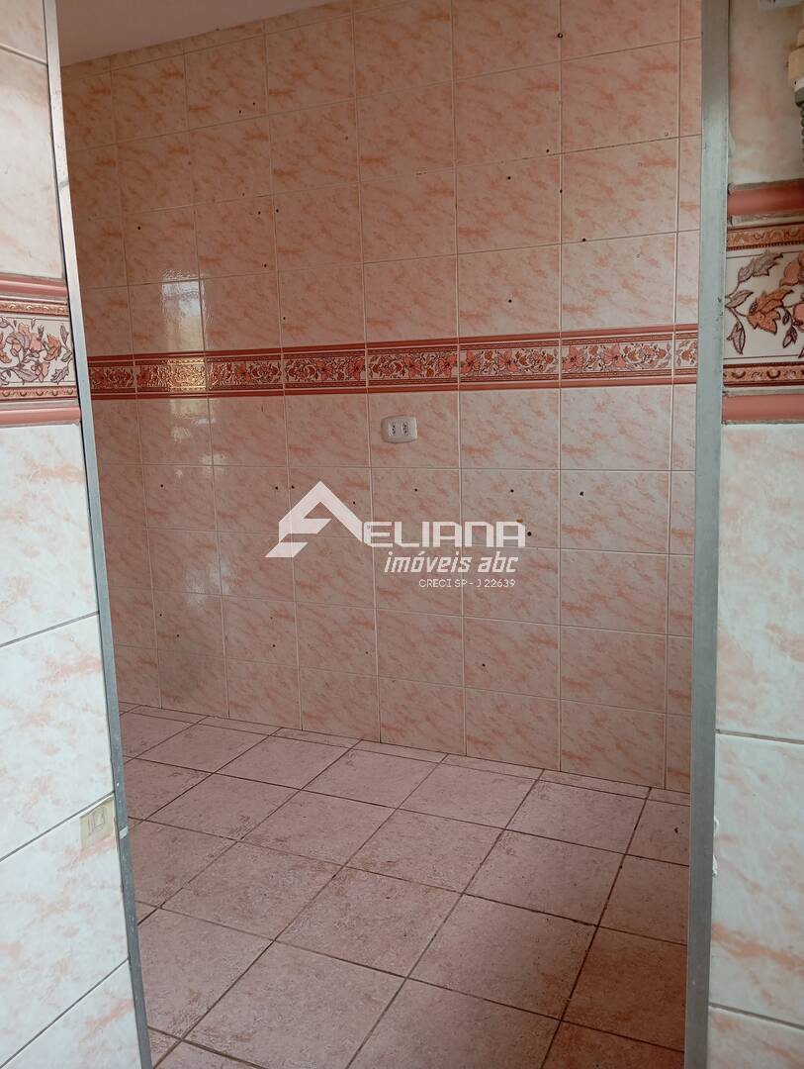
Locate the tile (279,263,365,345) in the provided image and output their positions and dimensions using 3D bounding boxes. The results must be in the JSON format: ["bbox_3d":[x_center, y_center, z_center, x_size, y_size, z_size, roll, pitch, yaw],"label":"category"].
[{"bbox_3d":[-0.275,-0.777,2.960,0.331,0.251,0.010,3,11,25],"label":"tile"}]

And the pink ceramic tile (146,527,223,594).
[{"bbox_3d":[-0.839,0.102,3.343,0.325,0.245,0.010,3,11,25],"label":"pink ceramic tile"}]

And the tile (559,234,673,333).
[{"bbox_3d":[0.623,-0.723,2.507,0.325,0.245,0.010,3,11,25],"label":"tile"}]

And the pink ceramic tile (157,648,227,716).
[{"bbox_3d":[-0.835,0.597,3.467,0.329,0.245,0.010,3,11,25],"label":"pink ceramic tile"}]

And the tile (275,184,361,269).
[{"bbox_3d":[-0.278,-1.015,2.873,0.325,0.248,0.010,3,11,25],"label":"tile"}]

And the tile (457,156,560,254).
[{"bbox_3d":[0.321,-0.994,2.624,0.330,0.250,0.010,3,11,24],"label":"tile"}]

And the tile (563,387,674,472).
[{"bbox_3d":[0.644,-0.317,2.606,0.330,0.250,0.010,3,11,25],"label":"tile"}]

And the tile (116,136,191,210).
[{"bbox_3d":[-0.890,-1.299,3.130,0.330,0.250,0.010,3,11,24],"label":"tile"}]

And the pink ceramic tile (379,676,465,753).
[{"bbox_3d":[0.070,0.641,3.054,0.329,0.245,0.010,3,11,25],"label":"pink ceramic tile"}]

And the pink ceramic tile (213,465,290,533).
[{"bbox_3d":[-0.556,-0.129,3.214,0.330,0.249,0.010,3,11,25],"label":"pink ceramic tile"}]

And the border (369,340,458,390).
[{"bbox_3d":[0.034,-0.552,2.846,0.330,0.165,0.012,3,11,25],"label":"border"}]

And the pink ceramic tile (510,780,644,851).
[{"bbox_3d":[0.527,0.840,2.588,0.339,0.010,0.339,3,11,25],"label":"pink ceramic tile"}]

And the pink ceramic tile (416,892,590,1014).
[{"bbox_3d":[0.242,0.964,1.998,0.341,0.010,0.340,3,11,25],"label":"pink ceramic tile"}]

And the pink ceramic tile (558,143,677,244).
[{"bbox_3d":[0.622,-0.979,2.487,0.330,0.250,0.010,3,11,24],"label":"pink ceramic tile"}]

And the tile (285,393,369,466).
[{"bbox_3d":[-0.260,-0.361,3.014,0.330,0.250,0.010,3,11,24],"label":"tile"}]

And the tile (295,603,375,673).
[{"bbox_3d":[-0.237,0.380,3.144,0.330,0.250,0.010,3,11,24],"label":"tile"}]

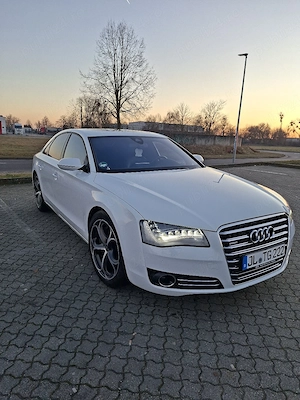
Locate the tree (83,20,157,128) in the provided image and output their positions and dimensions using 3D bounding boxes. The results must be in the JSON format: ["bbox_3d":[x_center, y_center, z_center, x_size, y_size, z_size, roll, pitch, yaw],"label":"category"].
[{"bbox_3d":[-2.540,-9.247,22.330,6.721,10.300,6.721,0,13,-7],"label":"tree"}]

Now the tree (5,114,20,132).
[{"bbox_3d":[-40.317,-21.511,77.410,4.851,6.480,4.851,-5,15,-26],"label":"tree"}]

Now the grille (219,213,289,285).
[{"bbox_3d":[0.851,0.380,2.056,0.830,0.460,0.130,-7,3,-31],"label":"grille"}]

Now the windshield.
[{"bbox_3d":[-0.042,-0.590,3.331,1.480,0.150,0.840,-7,47,-31],"label":"windshield"}]

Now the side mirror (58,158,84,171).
[{"bbox_3d":[-0.842,-0.392,2.867,0.250,0.145,0.170,-7,15,-31],"label":"side mirror"}]

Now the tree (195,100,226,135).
[{"bbox_3d":[13.653,-16.710,58.174,6.689,9.580,6.689,5,13,12],"label":"tree"}]

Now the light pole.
[{"bbox_3d":[4.997,-5.082,15.095,0.620,5.920,0.220,2,13,0],"label":"light pole"}]

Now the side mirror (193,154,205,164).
[{"bbox_3d":[0.724,-0.580,3.843,0.250,0.145,0.170,-7,15,-31],"label":"side mirror"}]

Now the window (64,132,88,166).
[{"bbox_3d":[-0.891,-0.598,3.245,0.100,0.430,0.990,18,2,-34],"label":"window"}]

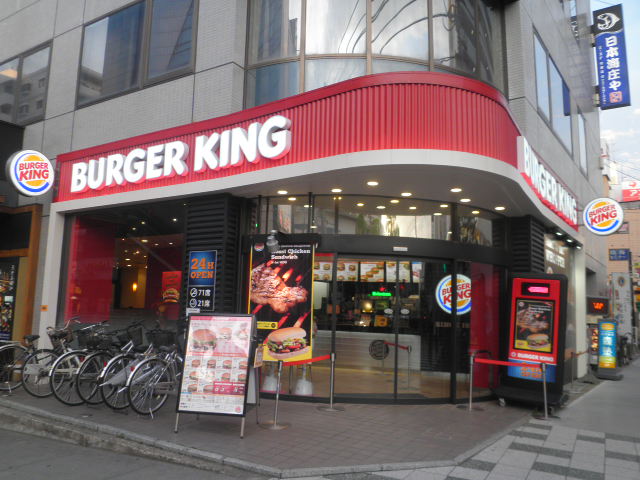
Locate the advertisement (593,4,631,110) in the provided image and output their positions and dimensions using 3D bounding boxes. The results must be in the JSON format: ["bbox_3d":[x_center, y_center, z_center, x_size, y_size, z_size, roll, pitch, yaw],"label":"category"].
[{"bbox_3d":[10.422,-6.480,17.159,0.920,3.850,0.220,-6,-11,37],"label":"advertisement"}]

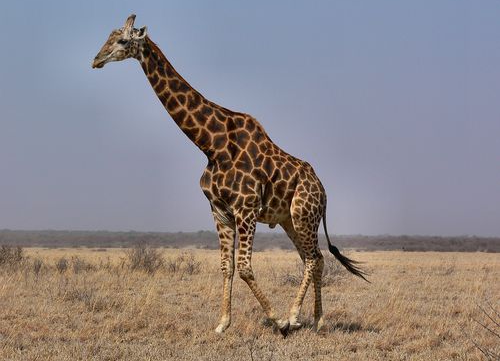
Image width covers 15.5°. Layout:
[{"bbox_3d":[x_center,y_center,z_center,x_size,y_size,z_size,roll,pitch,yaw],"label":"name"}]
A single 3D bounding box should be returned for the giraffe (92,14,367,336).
[{"bbox_3d":[-0.291,-0.085,26.000,3.950,4.530,0.950,1,-2,-11],"label":"giraffe"}]

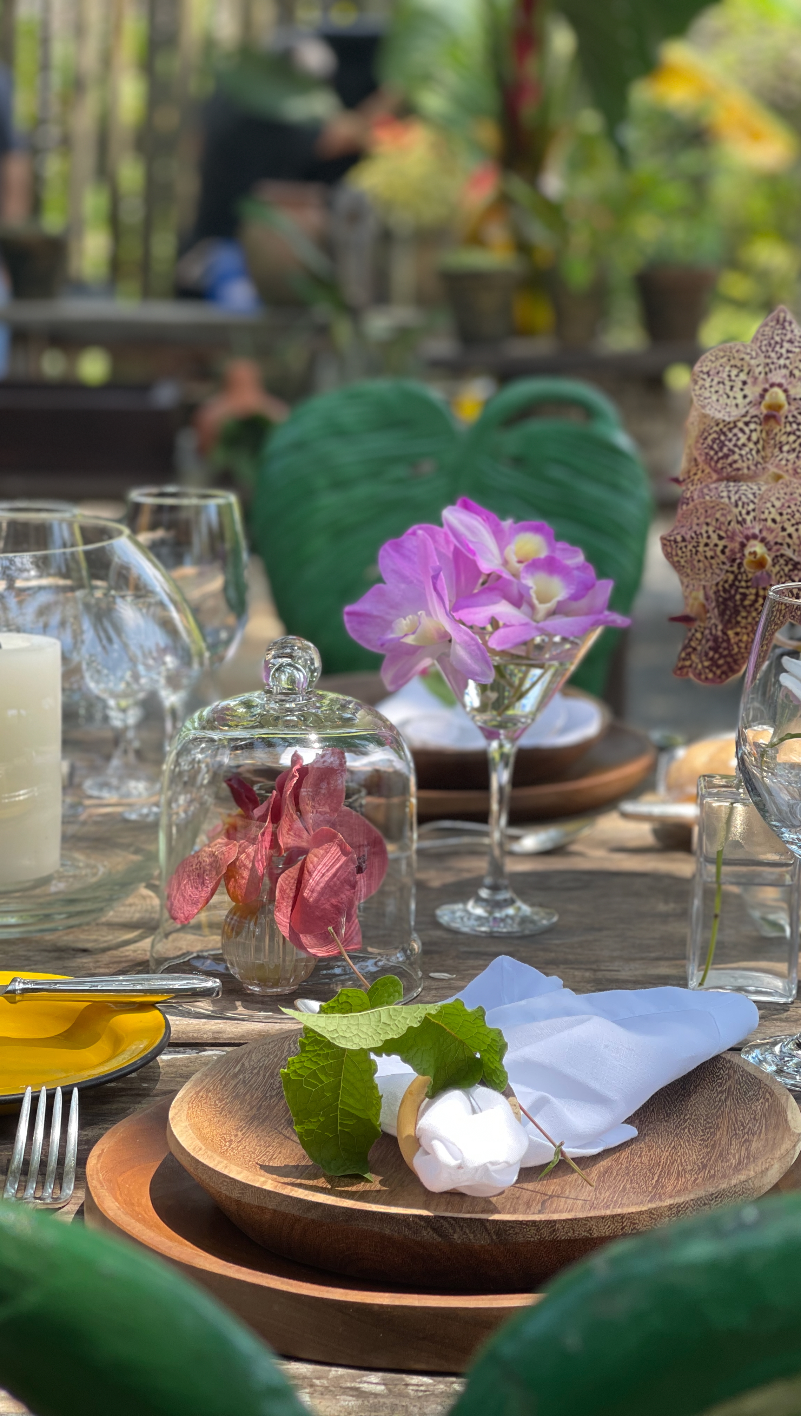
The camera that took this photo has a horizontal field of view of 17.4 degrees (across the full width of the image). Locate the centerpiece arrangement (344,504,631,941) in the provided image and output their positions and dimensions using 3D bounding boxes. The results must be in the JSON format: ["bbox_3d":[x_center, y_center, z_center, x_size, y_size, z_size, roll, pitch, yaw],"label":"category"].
[{"bbox_3d":[0.048,0.003,1.461,0.157,0.241,0.135,0,11,0],"label":"centerpiece arrangement"}]

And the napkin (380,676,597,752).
[{"bbox_3d":[0.059,0.003,1.789,0.158,0.060,0.140,0,11,0],"label":"napkin"}]

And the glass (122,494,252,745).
[{"bbox_3d":[-0.145,-0.040,1.755,0.083,0.212,0.083,0,11,0],"label":"glass"}]

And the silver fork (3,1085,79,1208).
[{"bbox_3d":[-0.149,0.194,1.032,0.026,0.026,0.195,0,11,0],"label":"silver fork"}]

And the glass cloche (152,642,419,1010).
[{"bbox_3d":[-0.060,0.053,1.363,0.141,0.180,0.141,0,11,0],"label":"glass cloche"}]

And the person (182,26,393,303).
[{"bbox_3d":[-0.345,-1.252,8.111,0.680,1.640,0.500,-2,11,-14],"label":"person"}]

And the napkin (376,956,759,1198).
[{"bbox_3d":[0.052,0.144,1.065,0.128,0.056,0.172,9,14,36],"label":"napkin"}]

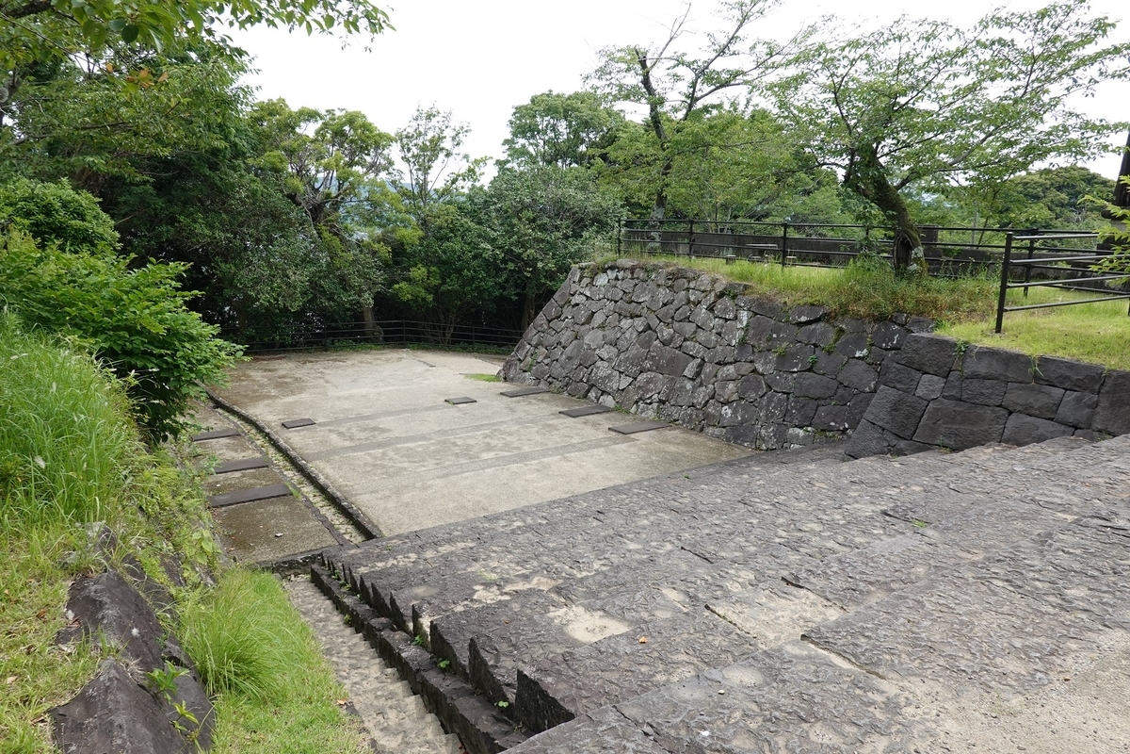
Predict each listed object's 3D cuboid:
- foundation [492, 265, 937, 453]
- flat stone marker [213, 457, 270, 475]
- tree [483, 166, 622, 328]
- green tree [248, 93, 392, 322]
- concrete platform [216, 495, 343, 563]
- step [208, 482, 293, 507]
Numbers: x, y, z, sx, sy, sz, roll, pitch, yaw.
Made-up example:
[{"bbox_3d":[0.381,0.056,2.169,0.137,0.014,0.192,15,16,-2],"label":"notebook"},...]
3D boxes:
[{"bbox_3d":[2.040,-0.601,15.319,2.500,2.950,11.300,-6,14,-27],"label":"foundation"},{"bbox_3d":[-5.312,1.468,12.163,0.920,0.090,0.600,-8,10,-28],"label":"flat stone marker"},{"bbox_3d":[-0.456,-4.432,27.673,5.000,6.370,4.800,0,12,0],"label":"tree"},{"bbox_3d":[-9.299,-6.196,29.977,5.600,9.240,5.300,0,12,0],"label":"green tree"},{"bbox_3d":[-3.607,1.894,9.240,1.050,0.160,2.400,-8,10,-28],"label":"concrete platform"},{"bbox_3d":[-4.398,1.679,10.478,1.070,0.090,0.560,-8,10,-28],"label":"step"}]

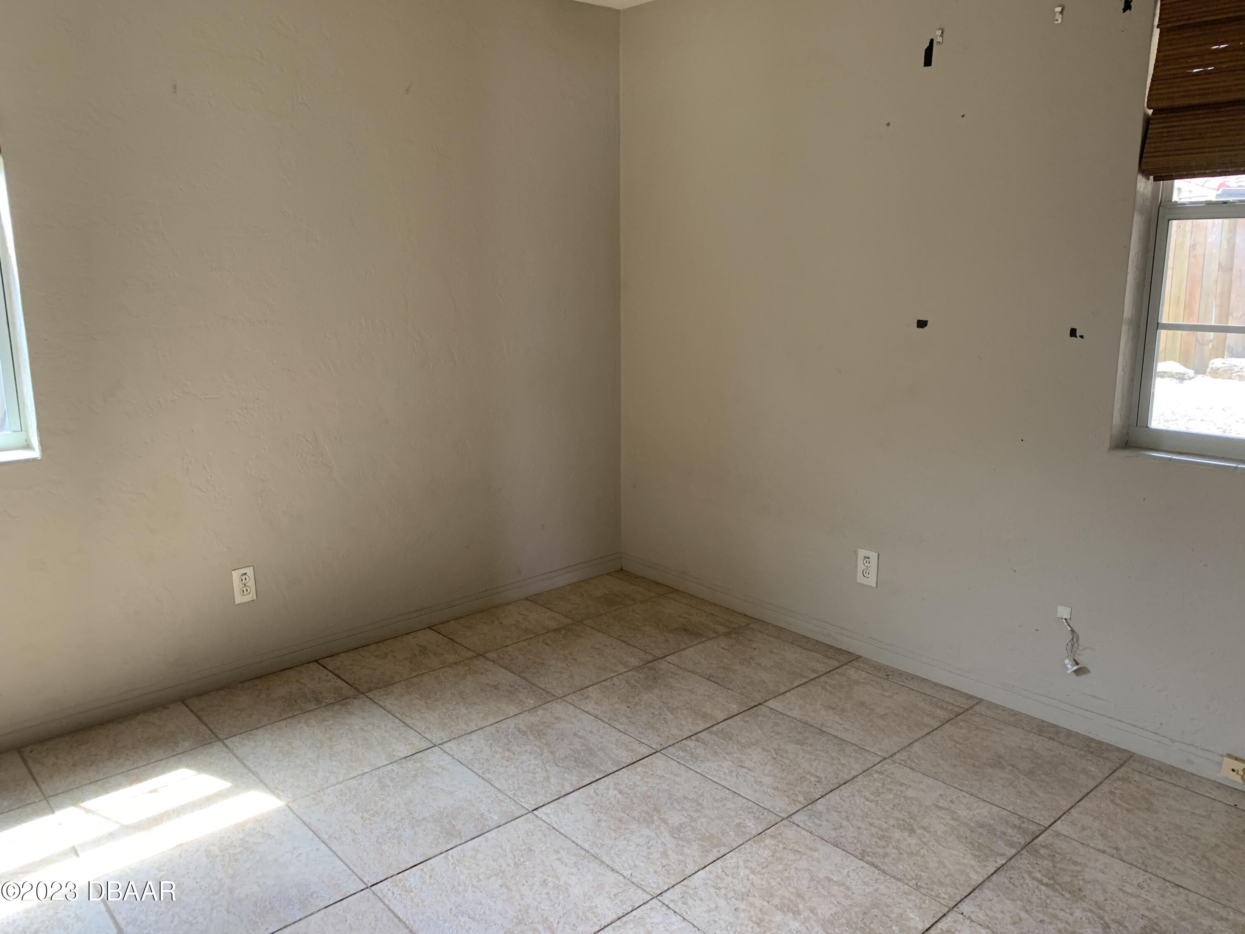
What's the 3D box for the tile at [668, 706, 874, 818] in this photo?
[{"bbox_3d":[0.430,0.827,2.673,0.455,0.010,0.452,-11,16,-41],"label":"tile"}]

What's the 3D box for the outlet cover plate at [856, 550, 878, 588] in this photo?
[{"bbox_3d":[0.858,0.354,3.273,0.007,0.122,0.078,-10,16,-41],"label":"outlet cover plate"}]

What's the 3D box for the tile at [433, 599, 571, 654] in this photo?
[{"bbox_3d":[-0.451,0.620,3.639,0.451,0.010,0.357,-10,16,-41],"label":"tile"}]

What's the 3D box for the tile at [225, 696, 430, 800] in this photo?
[{"bbox_3d":[-0.857,0.811,2.736,0.451,0.010,0.451,-10,16,-41],"label":"tile"}]

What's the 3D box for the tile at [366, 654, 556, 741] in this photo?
[{"bbox_3d":[-0.526,0.749,3.045,0.451,0.010,0.455,-11,16,-41],"label":"tile"}]

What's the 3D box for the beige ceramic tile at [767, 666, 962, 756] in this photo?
[{"bbox_3d":[0.768,0.762,2.959,0.451,0.010,0.451,-10,16,-41],"label":"beige ceramic tile"}]

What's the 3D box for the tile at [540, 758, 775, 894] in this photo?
[{"bbox_3d":[0.090,0.892,2.375,0.451,0.010,0.452,-11,16,-41],"label":"tile"}]

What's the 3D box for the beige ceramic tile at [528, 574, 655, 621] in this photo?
[{"bbox_3d":[-0.117,0.556,3.938,0.450,0.010,0.351,-11,16,-41],"label":"beige ceramic tile"}]

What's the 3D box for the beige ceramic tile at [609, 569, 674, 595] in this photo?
[{"bbox_3d":[0.087,0.514,4.139,0.083,0.010,0.377,-10,16,-41],"label":"beige ceramic tile"}]

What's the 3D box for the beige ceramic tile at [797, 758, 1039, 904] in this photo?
[{"bbox_3d":[0.731,0.894,2.334,0.451,0.010,0.451,-10,16,-41],"label":"beige ceramic tile"}]

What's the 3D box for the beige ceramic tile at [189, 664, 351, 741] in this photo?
[{"bbox_3d":[-1.131,0.750,3.028,0.451,0.010,0.350,-10,16,-41],"label":"beige ceramic tile"}]

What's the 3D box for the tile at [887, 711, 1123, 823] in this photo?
[{"bbox_3d":[1.071,0.832,2.627,0.451,0.010,0.451,-10,16,-41],"label":"tile"}]

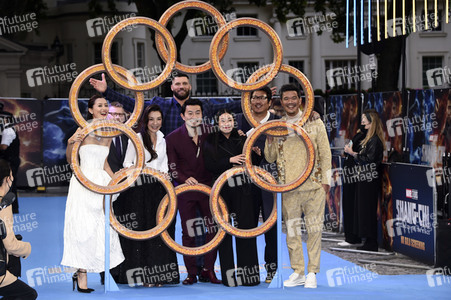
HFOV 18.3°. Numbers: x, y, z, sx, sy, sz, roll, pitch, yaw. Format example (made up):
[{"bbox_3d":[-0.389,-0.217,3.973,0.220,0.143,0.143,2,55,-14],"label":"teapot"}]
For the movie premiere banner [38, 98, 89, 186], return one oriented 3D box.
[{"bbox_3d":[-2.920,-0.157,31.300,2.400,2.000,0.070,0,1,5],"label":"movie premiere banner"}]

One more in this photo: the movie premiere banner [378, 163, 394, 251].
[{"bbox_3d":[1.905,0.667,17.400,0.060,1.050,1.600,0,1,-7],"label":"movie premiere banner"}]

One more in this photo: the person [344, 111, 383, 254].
[{"bbox_3d":[1.680,0.364,17.000,0.480,1.710,0.500,0,1,0],"label":"person"}]

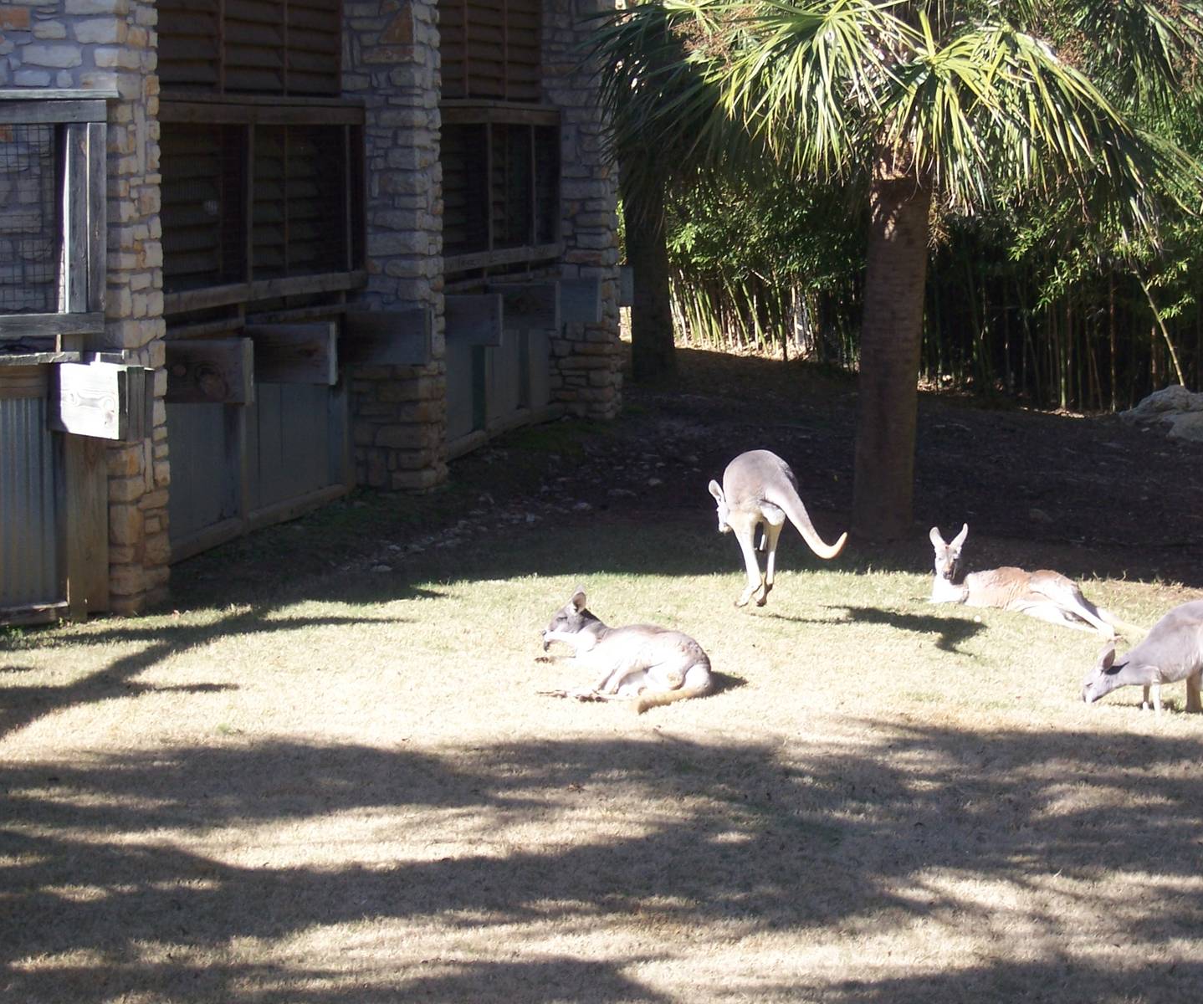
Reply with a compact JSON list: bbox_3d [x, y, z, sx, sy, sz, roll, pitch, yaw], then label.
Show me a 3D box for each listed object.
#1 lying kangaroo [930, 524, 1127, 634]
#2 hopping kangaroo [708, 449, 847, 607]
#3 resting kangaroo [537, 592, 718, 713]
[{"bbox_3d":[1.980,0.374,19.500,1.000,0.420,0.400,3,6,35],"label":"lying kangaroo"},{"bbox_3d":[0.823,0.125,19.500,0.370,0.730,1.100,-3,6,-30],"label":"hopping kangaroo"},{"bbox_3d":[0.103,0.595,16.800,0.700,0.440,0.500,1,5,10],"label":"resting kangaroo"}]

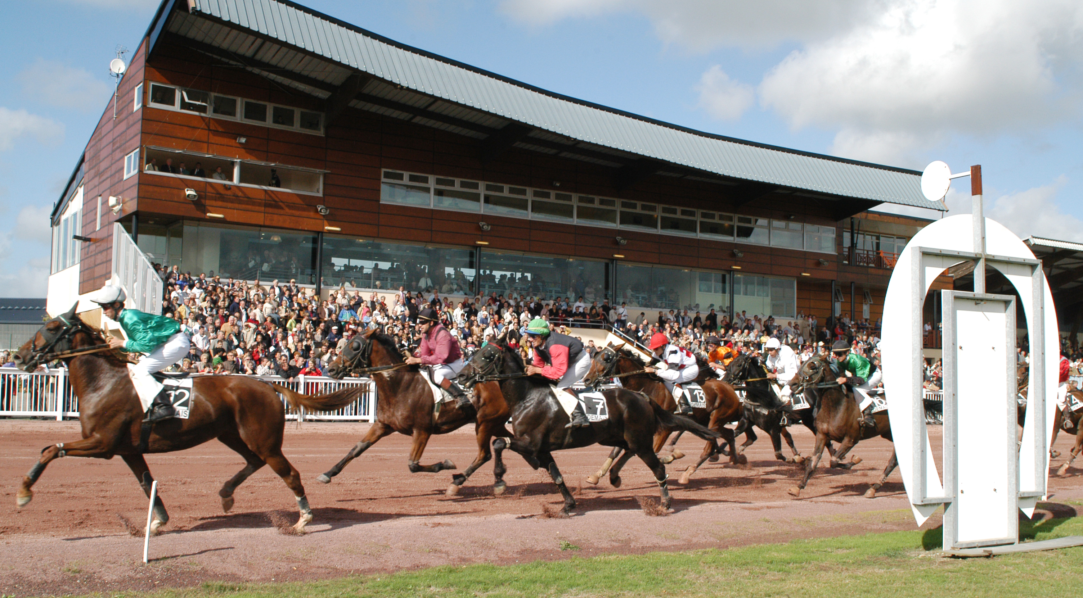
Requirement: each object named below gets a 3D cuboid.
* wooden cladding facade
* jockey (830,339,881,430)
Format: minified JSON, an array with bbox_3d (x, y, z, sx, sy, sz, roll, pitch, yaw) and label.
[{"bbox_3d":[1.132,-3.888,57.316,46.000,9.400,10.000,4,-6,-32],"label":"wooden cladding facade"},{"bbox_3d":[4.054,1.104,13.962,0.800,1.160,0.520,3,-5,-27],"label":"jockey"}]

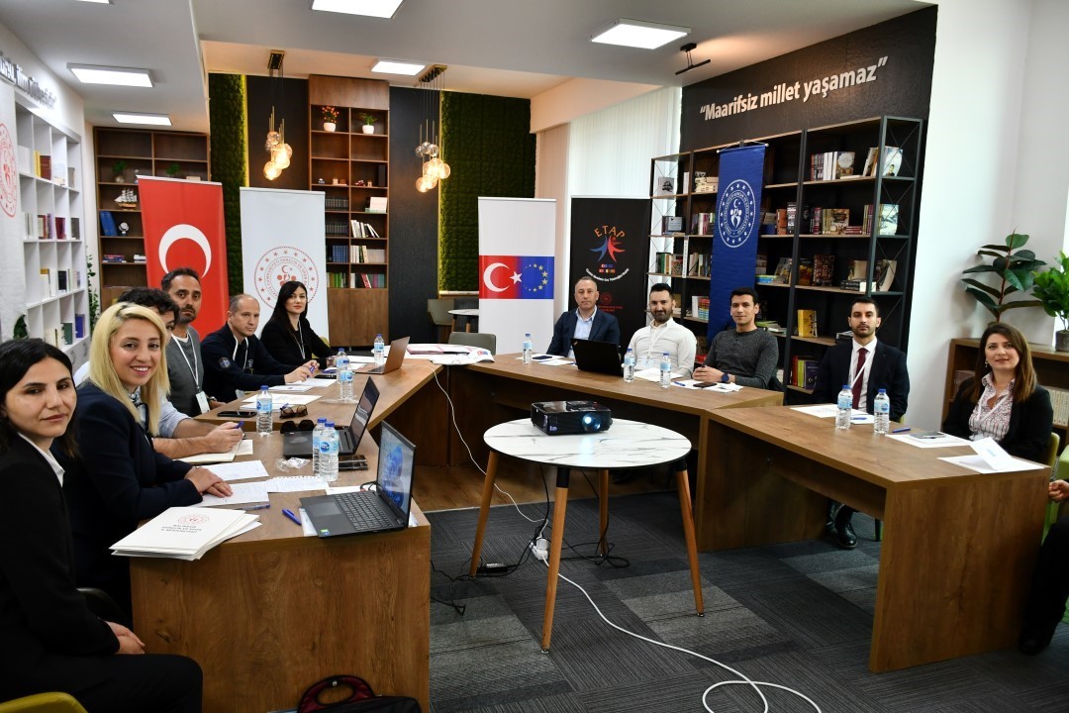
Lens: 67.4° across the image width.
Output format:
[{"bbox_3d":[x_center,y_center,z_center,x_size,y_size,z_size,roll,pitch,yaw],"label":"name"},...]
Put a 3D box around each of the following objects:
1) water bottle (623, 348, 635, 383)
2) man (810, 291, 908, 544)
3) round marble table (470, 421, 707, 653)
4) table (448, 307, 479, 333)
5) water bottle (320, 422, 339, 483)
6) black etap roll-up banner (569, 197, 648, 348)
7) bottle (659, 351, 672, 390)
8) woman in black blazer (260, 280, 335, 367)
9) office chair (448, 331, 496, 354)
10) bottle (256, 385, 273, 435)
[{"bbox_3d":[0.581,0.053,4.885,0.065,0.203,0.065,2,8,0],"label":"water bottle"},{"bbox_3d":[1.817,0.329,4.545,0.560,1.310,0.720,6,9,28],"label":"man"},{"bbox_3d":[0.216,0.719,3.550,0.910,0.733,0.910,2,8,0],"label":"round marble table"},{"bbox_3d":[-0.592,-0.149,9.539,0.880,0.745,0.880,2,8,0],"label":"table"},{"bbox_3d":[-0.706,0.320,2.753,0.066,0.207,0.066,2,8,0],"label":"water bottle"},{"bbox_3d":[0.732,-0.561,8.121,0.788,2.055,0.150,2,8,4],"label":"black etap roll-up banner"},{"bbox_3d":[0.775,0.082,4.724,0.065,0.203,0.065,2,8,0],"label":"bottle"},{"bbox_3d":[-1.568,0.105,5.596,0.740,1.270,0.500,8,10,38],"label":"woman in black blazer"},{"bbox_3d":[-0.536,0.217,6.846,0.480,0.790,0.540,0,8,-11],"label":"office chair"},{"bbox_3d":[-1.134,0.222,3.365,0.065,0.207,0.065,-1,8,-19],"label":"bottle"}]

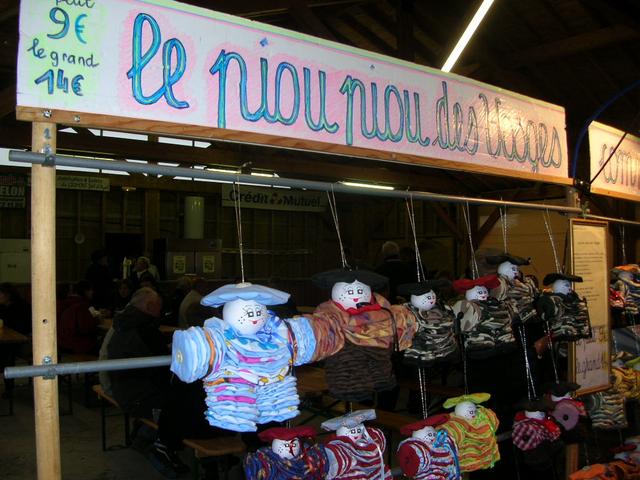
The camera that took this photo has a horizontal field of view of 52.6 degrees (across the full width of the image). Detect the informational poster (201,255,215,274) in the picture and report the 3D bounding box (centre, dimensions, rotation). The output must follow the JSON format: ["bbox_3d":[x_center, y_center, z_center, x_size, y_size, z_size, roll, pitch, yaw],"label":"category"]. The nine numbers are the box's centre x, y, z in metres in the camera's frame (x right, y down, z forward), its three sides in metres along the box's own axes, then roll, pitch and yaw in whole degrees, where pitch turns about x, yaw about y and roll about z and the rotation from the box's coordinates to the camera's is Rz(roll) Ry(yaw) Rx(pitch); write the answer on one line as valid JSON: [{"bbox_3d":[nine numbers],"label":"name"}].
[{"bbox_3d":[-2.042,0.452,11.850,0.215,0.305,0.010,1,-3,-25],"label":"informational poster"}]

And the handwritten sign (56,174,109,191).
[{"bbox_3d":[-4.147,-0.999,11.300,0.990,0.250,0.020,1,-3,-25],"label":"handwritten sign"}]

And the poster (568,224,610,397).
[{"bbox_3d":[1.046,0.261,2.500,0.285,0.670,0.030,2,-3,-37],"label":"poster"}]

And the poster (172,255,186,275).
[{"bbox_3d":[-2.510,0.445,11.600,0.215,0.305,0.010,1,-3,-25],"label":"poster"}]

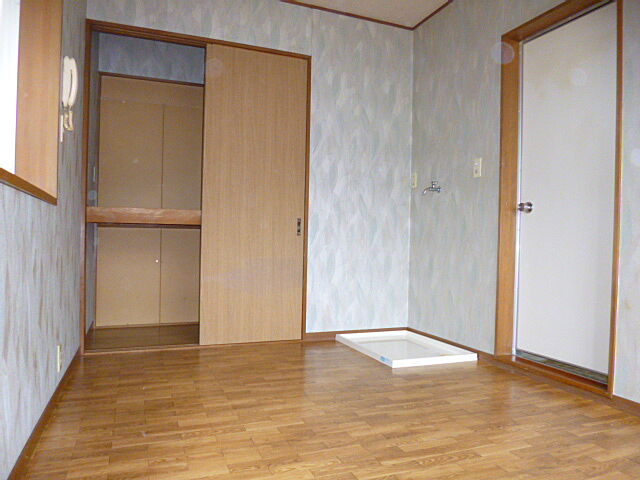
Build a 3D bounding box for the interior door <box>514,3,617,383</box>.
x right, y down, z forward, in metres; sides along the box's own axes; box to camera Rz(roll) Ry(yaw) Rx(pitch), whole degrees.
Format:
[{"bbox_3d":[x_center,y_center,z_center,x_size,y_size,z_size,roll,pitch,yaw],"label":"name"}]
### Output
[{"bbox_3d":[1.407,-0.264,2.516,0.040,1.920,0.635,1,0,-25],"label":"interior door"}]

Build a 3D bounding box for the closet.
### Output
[{"bbox_3d":[-0.882,-0.314,3.297,1.460,2.060,0.660,1,0,-21],"label":"closet"}]

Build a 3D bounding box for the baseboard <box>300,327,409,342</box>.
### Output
[{"bbox_3d":[0.300,0.713,3.367,0.860,0.055,0.015,1,0,-21],"label":"baseboard"}]

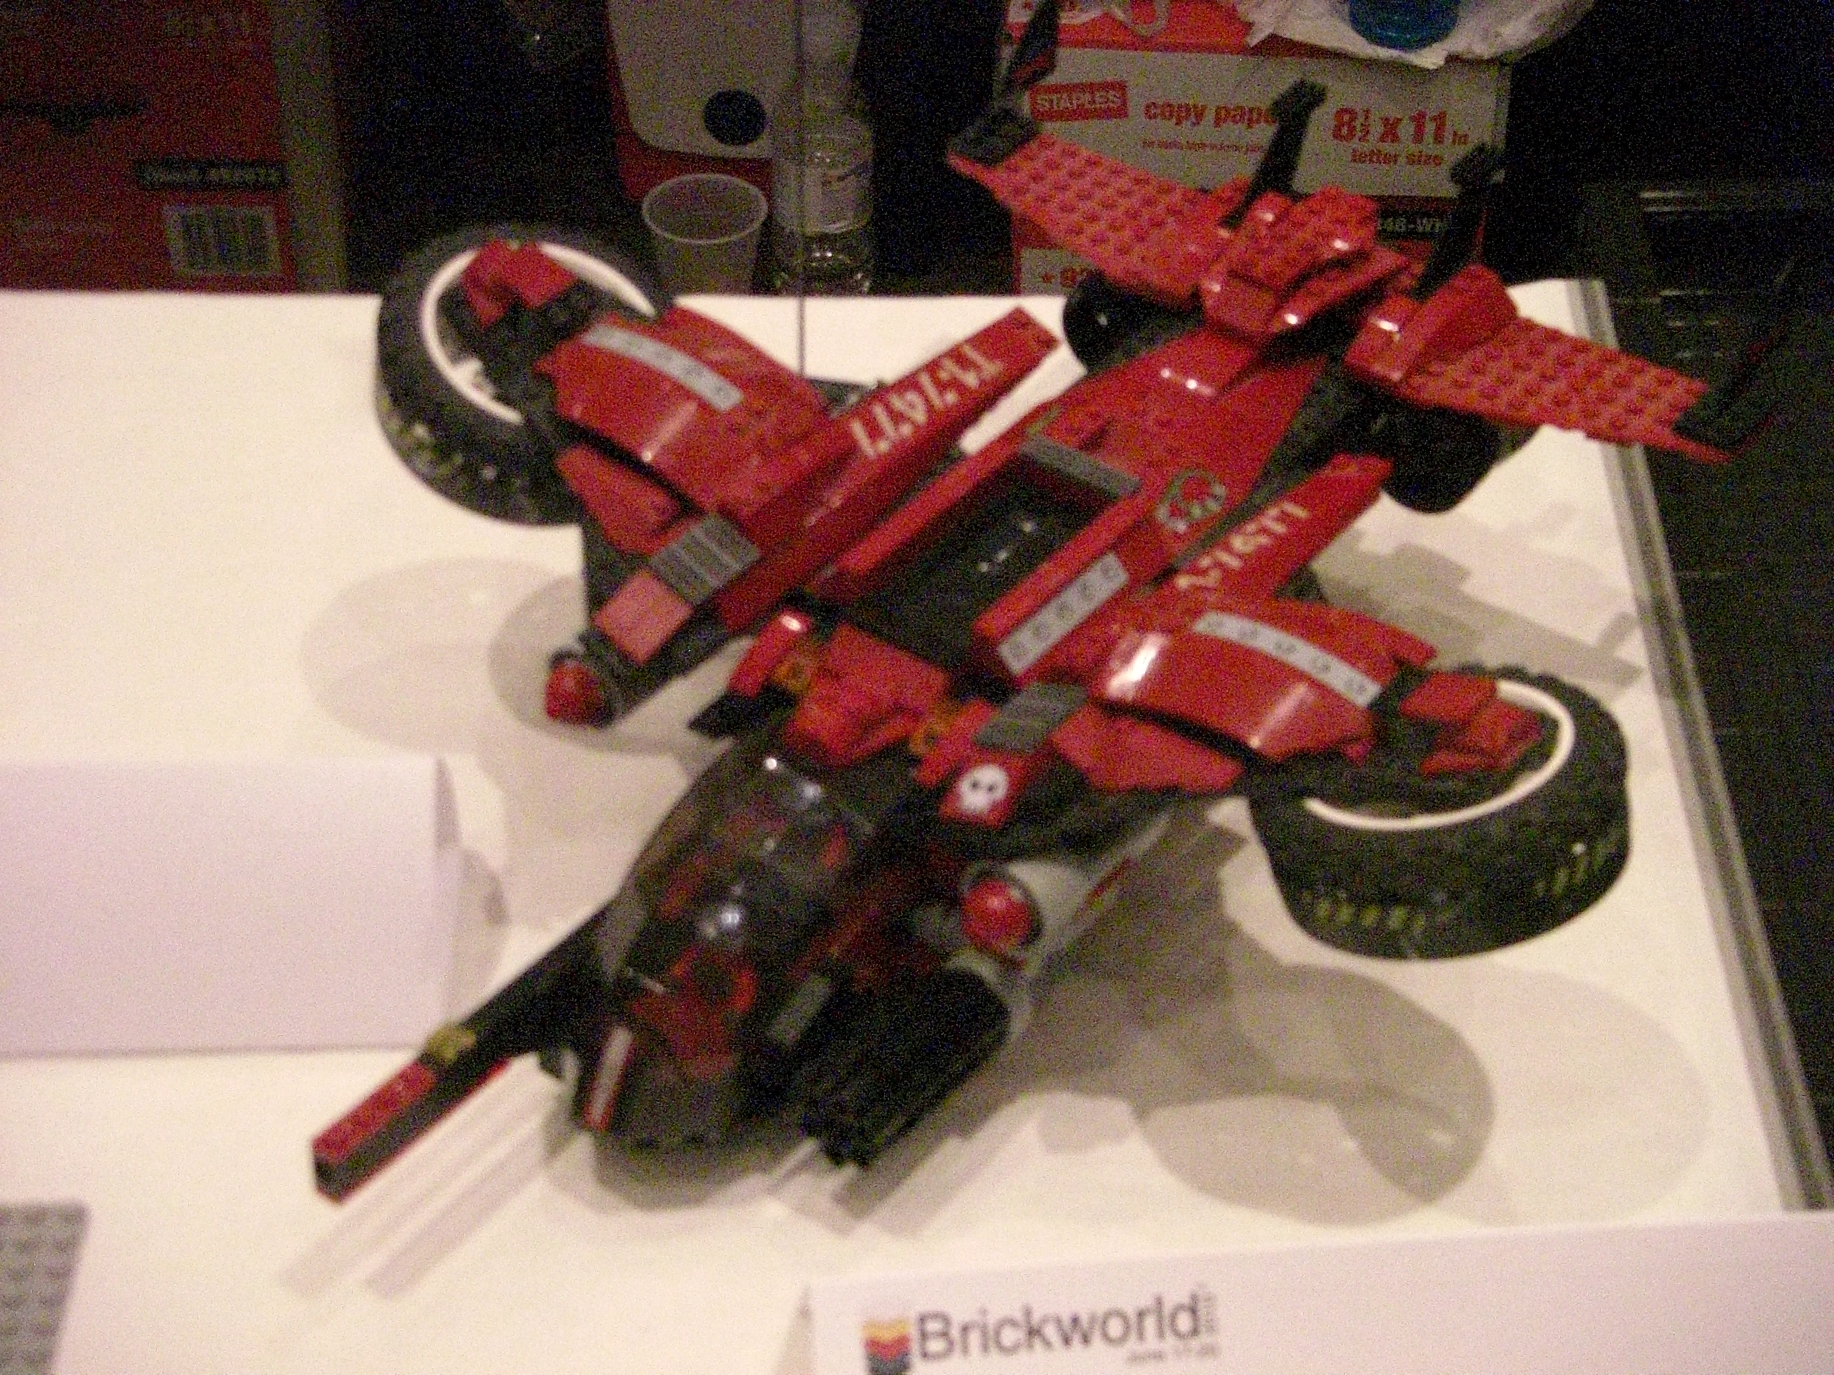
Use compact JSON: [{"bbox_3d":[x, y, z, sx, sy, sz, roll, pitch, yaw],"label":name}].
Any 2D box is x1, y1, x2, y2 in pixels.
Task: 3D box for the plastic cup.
[{"bbox_3d":[-0.133,-0.264,2.401,0.079,0.098,0.079,0,39,0],"label":"plastic cup"}]

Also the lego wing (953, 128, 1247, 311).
[{"bbox_3d":[0.048,-0.132,1.013,0.096,0.016,0.050,26,45,28],"label":"lego wing"}]

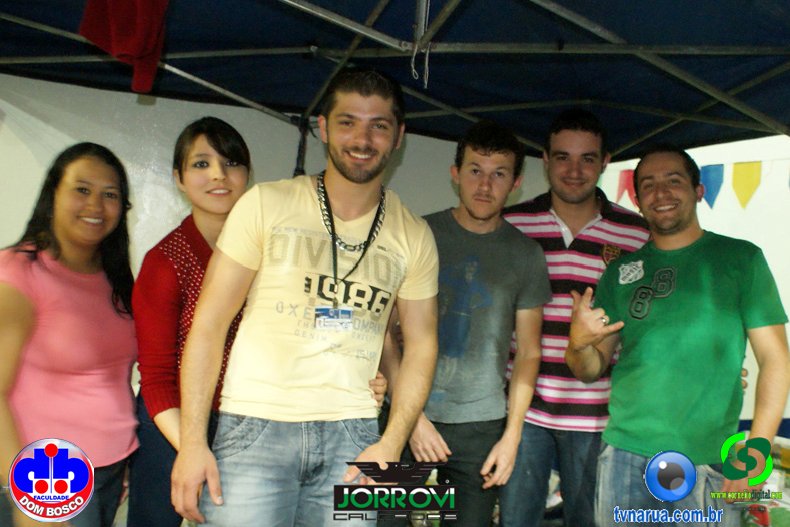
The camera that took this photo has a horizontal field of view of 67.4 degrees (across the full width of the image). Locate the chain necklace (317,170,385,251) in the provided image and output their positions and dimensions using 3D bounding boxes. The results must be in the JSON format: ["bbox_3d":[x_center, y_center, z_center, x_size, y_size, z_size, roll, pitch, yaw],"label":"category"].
[{"bbox_3d":[-0.097,-0.125,1.320,0.157,0.192,0.140,4,-3,-5],"label":"chain necklace"}]

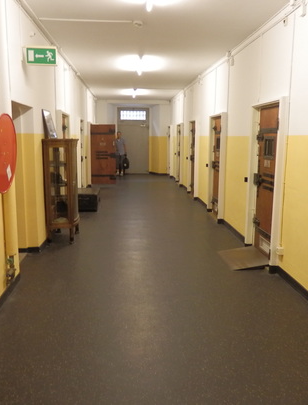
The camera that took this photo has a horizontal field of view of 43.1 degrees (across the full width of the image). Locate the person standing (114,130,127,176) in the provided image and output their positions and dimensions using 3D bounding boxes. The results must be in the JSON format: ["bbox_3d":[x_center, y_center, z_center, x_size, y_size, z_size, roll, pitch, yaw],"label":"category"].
[{"bbox_3d":[-1.328,-1.911,15.494,0.500,1.750,0.320,0,10,-4],"label":"person standing"}]

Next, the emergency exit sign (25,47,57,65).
[{"bbox_3d":[-1.362,-1.770,4.712,0.380,0.205,0.070,0,10,-4],"label":"emergency exit sign"}]

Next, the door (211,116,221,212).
[{"bbox_3d":[1.324,-0.699,7.732,0.090,1.960,0.840,0,10,-4],"label":"door"}]

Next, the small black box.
[{"bbox_3d":[-1.498,-0.064,8.777,0.540,0.355,1.000,0,10,-4],"label":"small black box"}]

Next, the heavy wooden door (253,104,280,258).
[{"bbox_3d":[1.521,-0.266,5.136,0.090,1.960,0.840,0,10,-4],"label":"heavy wooden door"}]

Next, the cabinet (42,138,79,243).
[{"bbox_3d":[-1.385,-0.197,6.047,0.460,1.540,0.680,0,10,-4],"label":"cabinet"}]

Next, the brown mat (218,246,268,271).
[{"bbox_3d":[1.169,0.720,5.084,0.520,0.080,0.780,0,10,-4],"label":"brown mat"}]

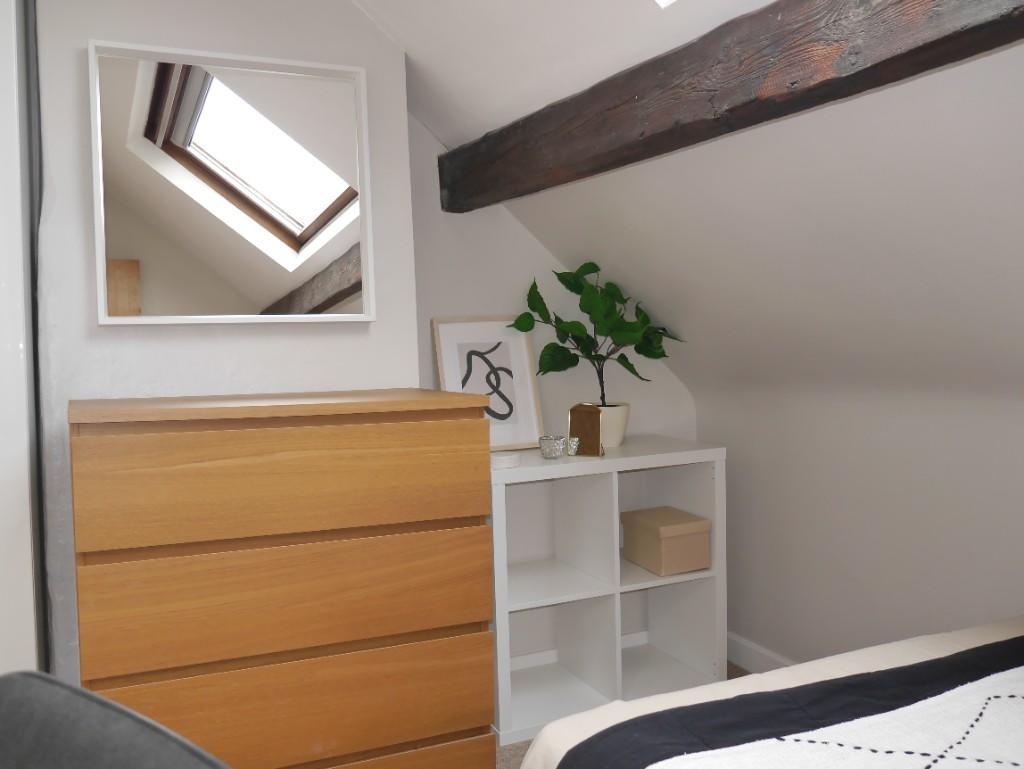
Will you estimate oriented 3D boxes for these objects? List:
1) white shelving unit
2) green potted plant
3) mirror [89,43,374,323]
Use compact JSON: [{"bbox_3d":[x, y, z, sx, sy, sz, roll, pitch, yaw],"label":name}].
[{"bbox_3d":[0.229,0.584,2.925,0.768,0.768,0.388,-4,5,-24],"label":"white shelving unit"},{"bbox_3d":[0.274,-0.090,2.934,0.550,0.572,0.420,-4,5,-24],"label":"green potted plant"},{"bbox_3d":[-0.664,-0.470,2.306,0.645,0.645,0.036,-2,2,-23],"label":"mirror"}]

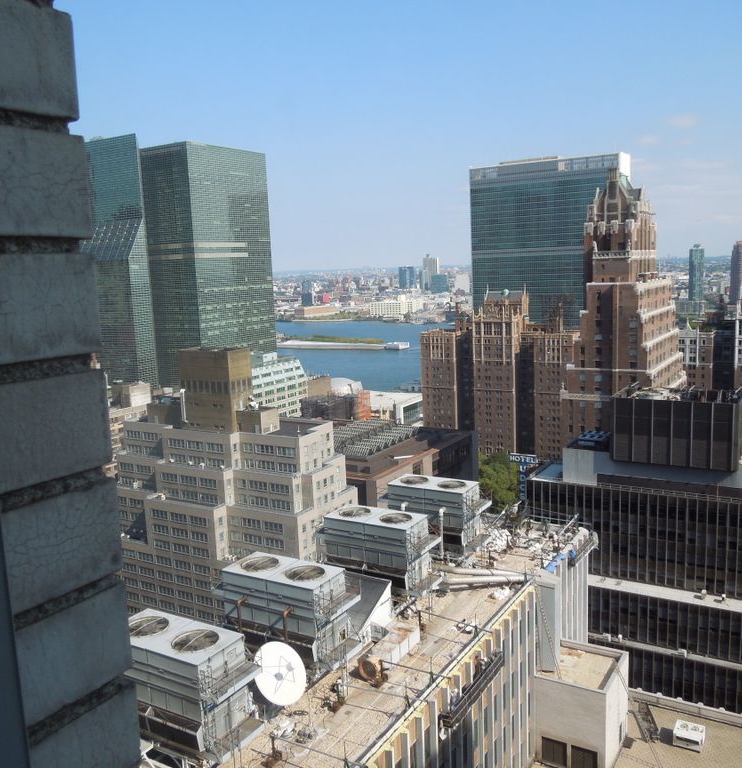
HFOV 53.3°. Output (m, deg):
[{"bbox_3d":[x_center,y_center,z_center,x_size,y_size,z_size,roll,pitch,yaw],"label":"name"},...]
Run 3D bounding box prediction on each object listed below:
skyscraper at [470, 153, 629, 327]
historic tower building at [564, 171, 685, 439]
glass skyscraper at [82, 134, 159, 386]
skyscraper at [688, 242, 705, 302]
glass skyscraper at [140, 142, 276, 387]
[{"bbox_3d":[104.760,-51.730,439.960,86.700,154.000,22.000,3,10,31],"label":"skyscraper"},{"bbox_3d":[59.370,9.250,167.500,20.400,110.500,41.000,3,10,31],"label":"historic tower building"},{"bbox_3d":[-102.440,-23.900,316.380,36.700,154.000,28.400,3,10,31],"label":"glass skyscraper"},{"bbox_3d":[556.150,-177.360,1262.300,20.500,117.500,28.000,0,9,15],"label":"skyscraper"},{"bbox_3d":[-74.360,-30.990,353.640,30.200,154.000,51.500,3,10,31],"label":"glass skyscraper"}]

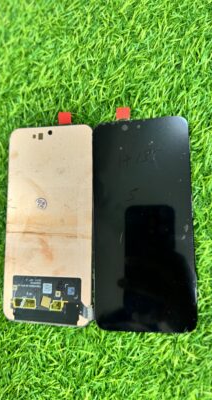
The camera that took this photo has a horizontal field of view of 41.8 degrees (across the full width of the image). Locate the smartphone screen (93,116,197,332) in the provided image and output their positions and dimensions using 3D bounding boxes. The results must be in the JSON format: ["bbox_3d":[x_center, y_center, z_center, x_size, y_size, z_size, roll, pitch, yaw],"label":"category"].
[{"bbox_3d":[0.027,0.017,0.209,0.073,0.003,0.159,-2,85,11],"label":"smartphone screen"}]

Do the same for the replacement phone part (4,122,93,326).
[{"bbox_3d":[-0.046,0.018,0.223,0.072,0.003,0.157,0,85,11],"label":"replacement phone part"}]

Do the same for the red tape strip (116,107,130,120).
[{"bbox_3d":[0.014,-0.068,0.219,0.011,0.001,0.011,-2,85,11],"label":"red tape strip"}]

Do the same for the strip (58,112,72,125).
[{"bbox_3d":[-0.034,-0.067,0.228,0.011,0.001,0.011,0,85,11],"label":"strip"}]

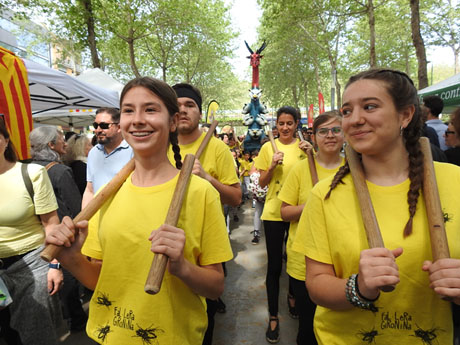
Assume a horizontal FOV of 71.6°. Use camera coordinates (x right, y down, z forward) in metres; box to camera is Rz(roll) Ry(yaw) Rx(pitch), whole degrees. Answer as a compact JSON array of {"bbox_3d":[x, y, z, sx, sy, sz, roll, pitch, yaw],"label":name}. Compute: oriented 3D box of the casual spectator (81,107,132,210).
[{"bbox_3d":[-0.888,0.370,2.430,0.520,1.700,0.320,0,5,0],"label":"casual spectator"}]

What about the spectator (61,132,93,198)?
[{"bbox_3d":[-1.387,0.409,2.992,0.300,1.550,0.460,-5,8,-45],"label":"spectator"}]

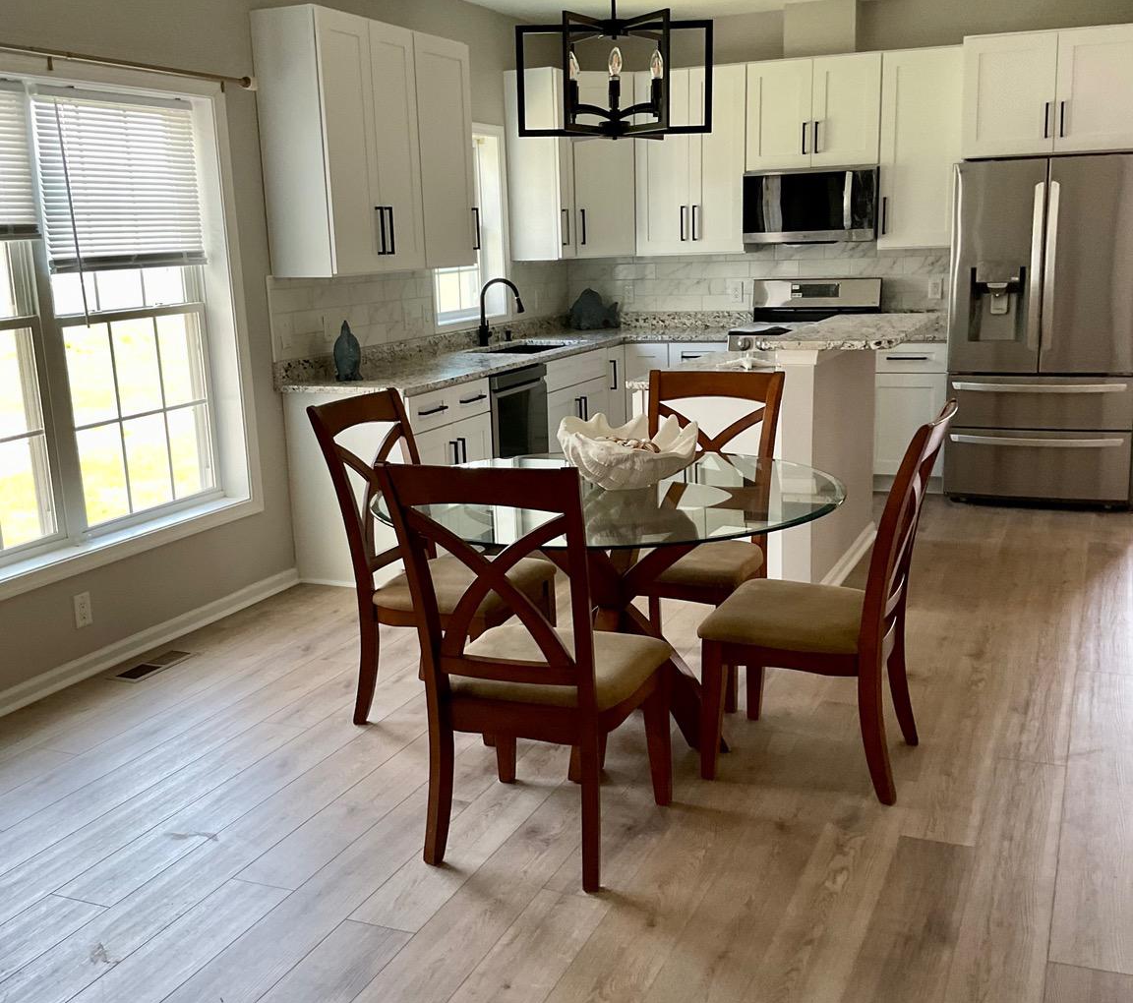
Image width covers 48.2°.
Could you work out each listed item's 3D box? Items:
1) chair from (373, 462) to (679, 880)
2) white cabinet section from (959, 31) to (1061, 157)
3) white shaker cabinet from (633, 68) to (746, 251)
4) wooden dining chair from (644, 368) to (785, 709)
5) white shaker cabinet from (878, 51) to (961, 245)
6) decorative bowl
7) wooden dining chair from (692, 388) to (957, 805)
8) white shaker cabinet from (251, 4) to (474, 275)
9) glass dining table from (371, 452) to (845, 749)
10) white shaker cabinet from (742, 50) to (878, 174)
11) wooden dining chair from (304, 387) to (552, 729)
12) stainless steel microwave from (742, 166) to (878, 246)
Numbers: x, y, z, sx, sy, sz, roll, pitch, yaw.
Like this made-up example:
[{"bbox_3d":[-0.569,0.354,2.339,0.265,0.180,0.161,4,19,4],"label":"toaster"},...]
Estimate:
[{"bbox_3d":[-0.074,0.369,3.173,0.500,1.026,0.620,3,13,20],"label":"chair"},{"bbox_3d":[2.401,-2.155,6.790,0.453,0.600,0.603,3,13,23],"label":"white cabinet section"},{"bbox_3d":[0.788,-2.033,7.613,0.690,1.064,0.330,4,13,23],"label":"white shaker cabinet"},{"bbox_3d":[0.427,0.113,4.289,0.500,1.026,0.620,3,13,20],"label":"wooden dining chair"},{"bbox_3d":[2.021,-1.956,7.084,0.462,1.064,0.330,4,13,23],"label":"white shaker cabinet"},{"bbox_3d":[0.183,-0.159,3.888,0.420,0.200,0.330,-1,12,3],"label":"decorative bowl"},{"bbox_3d":[0.743,0.254,3.590,0.620,1.026,0.500,4,13,23],"label":"wooden dining chair"},{"bbox_3d":[-0.868,-1.592,5.779,0.330,1.060,1.320,4,13,23],"label":"white shaker cabinet"},{"bbox_3d":[0.156,0.342,3.886,1.385,0.765,1.385,4,13,23],"label":"glass dining table"},{"bbox_3d":[1.450,-2.220,7.277,0.765,0.597,0.330,4,13,23],"label":"white shaker cabinet"},{"bbox_3d":[-0.377,0.190,4.043,0.620,1.026,0.500,4,13,25],"label":"wooden dining chair"},{"bbox_3d":[1.450,-1.719,7.350,0.760,0.420,0.400,4,13,23],"label":"stainless steel microwave"}]

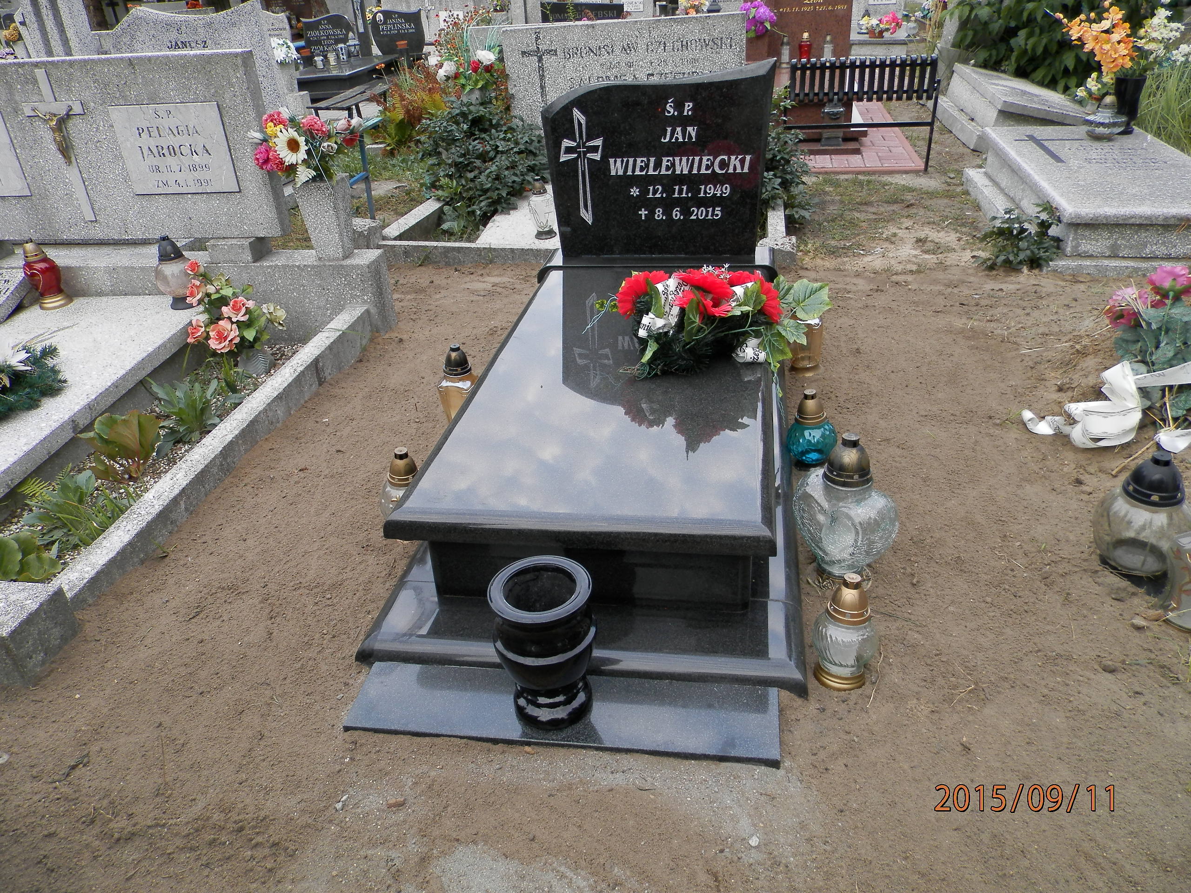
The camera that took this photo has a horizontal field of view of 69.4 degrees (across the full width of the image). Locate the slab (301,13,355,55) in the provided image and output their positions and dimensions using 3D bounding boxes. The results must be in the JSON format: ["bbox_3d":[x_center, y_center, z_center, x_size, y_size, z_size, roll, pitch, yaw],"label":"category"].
[{"bbox_3d":[-3.266,-5.003,10.500,0.660,0.520,0.100,-1,28,6],"label":"slab"}]

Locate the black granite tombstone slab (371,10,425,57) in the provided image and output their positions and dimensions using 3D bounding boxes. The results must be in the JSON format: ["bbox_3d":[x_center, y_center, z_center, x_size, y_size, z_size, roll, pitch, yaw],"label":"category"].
[{"bbox_3d":[-2.402,-5.049,10.500,0.650,0.510,0.100,-1,28,6],"label":"black granite tombstone slab"}]

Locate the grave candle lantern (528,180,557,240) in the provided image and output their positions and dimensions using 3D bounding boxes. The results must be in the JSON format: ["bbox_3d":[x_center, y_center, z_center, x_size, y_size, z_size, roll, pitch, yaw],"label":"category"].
[{"bbox_3d":[-0.311,-1.355,4.854,0.135,0.305,0.130,1,29,10],"label":"grave candle lantern"}]

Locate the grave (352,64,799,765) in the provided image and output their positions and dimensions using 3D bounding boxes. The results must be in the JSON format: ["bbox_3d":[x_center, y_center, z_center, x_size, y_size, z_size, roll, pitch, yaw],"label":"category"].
[{"bbox_3d":[0.066,-0.391,2.404,1.000,1.060,2.240,1,29,10],"label":"grave"}]

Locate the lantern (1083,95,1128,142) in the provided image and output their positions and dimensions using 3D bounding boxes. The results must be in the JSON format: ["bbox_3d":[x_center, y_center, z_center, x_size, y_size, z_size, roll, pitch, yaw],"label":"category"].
[{"bbox_3d":[3.049,-1.962,5.104,0.250,0.235,0.250,1,29,10],"label":"lantern"}]

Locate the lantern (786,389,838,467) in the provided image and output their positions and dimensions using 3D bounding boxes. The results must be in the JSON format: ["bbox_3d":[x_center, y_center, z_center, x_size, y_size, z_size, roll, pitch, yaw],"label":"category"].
[{"bbox_3d":[0.652,-0.060,2.589,0.152,0.230,0.152,1,29,10],"label":"lantern"}]

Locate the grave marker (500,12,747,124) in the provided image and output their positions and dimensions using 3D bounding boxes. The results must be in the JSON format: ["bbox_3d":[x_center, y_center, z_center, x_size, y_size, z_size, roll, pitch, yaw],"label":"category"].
[{"bbox_3d":[0.198,-2.242,5.299,1.460,0.700,0.120,-5,32,-2],"label":"grave marker"}]

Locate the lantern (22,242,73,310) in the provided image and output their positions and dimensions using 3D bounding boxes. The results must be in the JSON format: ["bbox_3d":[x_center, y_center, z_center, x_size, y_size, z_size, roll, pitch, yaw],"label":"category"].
[{"bbox_3d":[-2.130,-0.668,3.325,0.135,0.257,0.130,2,32,8],"label":"lantern"}]

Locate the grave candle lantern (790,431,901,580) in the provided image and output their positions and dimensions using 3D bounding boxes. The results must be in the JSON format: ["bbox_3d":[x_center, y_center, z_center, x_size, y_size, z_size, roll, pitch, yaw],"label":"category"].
[{"bbox_3d":[0.586,0.131,1.993,0.250,0.363,0.160,13,36,25],"label":"grave candle lantern"}]

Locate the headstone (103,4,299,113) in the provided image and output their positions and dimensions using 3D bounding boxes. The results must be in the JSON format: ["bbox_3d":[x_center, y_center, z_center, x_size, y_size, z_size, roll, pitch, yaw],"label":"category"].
[{"bbox_3d":[-3.111,-2.872,6.694,1.360,0.990,0.140,1,29,10],"label":"headstone"}]

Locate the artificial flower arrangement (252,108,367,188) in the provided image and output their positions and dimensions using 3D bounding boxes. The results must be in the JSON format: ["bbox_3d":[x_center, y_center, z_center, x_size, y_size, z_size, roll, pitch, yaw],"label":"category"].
[{"bbox_3d":[-1.041,-1.071,3.100,0.380,0.270,0.270,4,33,12],"label":"artificial flower arrangement"}]

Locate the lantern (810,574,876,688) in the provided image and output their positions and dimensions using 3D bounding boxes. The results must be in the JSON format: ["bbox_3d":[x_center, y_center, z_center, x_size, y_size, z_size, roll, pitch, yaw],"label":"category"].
[{"bbox_3d":[0.504,0.362,1.729,0.133,0.260,0.133,2,32,8],"label":"lantern"}]

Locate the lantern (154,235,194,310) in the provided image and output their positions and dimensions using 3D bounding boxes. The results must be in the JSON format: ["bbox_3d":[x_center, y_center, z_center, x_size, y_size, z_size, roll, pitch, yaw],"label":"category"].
[{"bbox_3d":[-1.587,-0.656,3.244,0.142,0.267,0.142,2,32,8],"label":"lantern"}]

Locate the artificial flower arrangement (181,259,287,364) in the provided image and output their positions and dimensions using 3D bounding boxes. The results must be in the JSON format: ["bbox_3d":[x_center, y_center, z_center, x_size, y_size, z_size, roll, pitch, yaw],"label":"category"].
[{"bbox_3d":[-1.314,-0.478,3.126,0.360,0.330,0.290,10,35,21],"label":"artificial flower arrangement"}]

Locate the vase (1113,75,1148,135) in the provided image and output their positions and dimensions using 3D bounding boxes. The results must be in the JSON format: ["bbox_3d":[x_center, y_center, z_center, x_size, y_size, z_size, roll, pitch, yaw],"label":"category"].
[{"bbox_3d":[2.789,-1.776,4.466,0.155,0.258,0.155,2,32,8],"label":"vase"}]

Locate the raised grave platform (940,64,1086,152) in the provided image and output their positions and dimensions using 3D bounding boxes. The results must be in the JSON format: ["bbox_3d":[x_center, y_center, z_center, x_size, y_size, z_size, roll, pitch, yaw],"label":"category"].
[{"bbox_3d":[3.427,-2.711,6.982,1.000,0.400,2.150,13,30,4],"label":"raised grave platform"}]

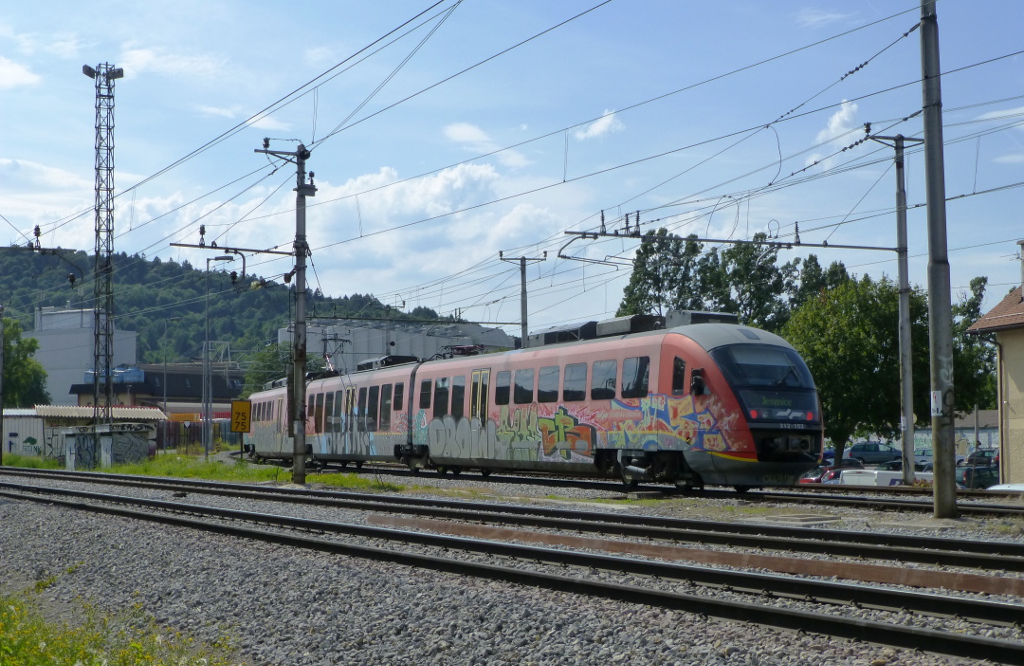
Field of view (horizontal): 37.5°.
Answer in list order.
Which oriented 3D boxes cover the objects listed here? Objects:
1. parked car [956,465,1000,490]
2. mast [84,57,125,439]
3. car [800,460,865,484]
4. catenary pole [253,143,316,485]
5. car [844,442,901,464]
[{"bbox_3d":[20.845,6.654,66.700,4.150,1.460,1.700,1,-4,-30],"label":"parked car"},{"bbox_3d":[-19.067,-3.252,70.607,1.600,19.025,1.000,1,-4,-30],"label":"mast"},{"bbox_3d":[14.612,6.805,69.000,4.050,1.430,1.680,1,-4,-30],"label":"car"},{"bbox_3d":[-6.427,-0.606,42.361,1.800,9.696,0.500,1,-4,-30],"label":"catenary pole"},{"bbox_3d":[26.164,8.683,108.000,4.620,1.740,1.810,0,-4,-5],"label":"car"}]

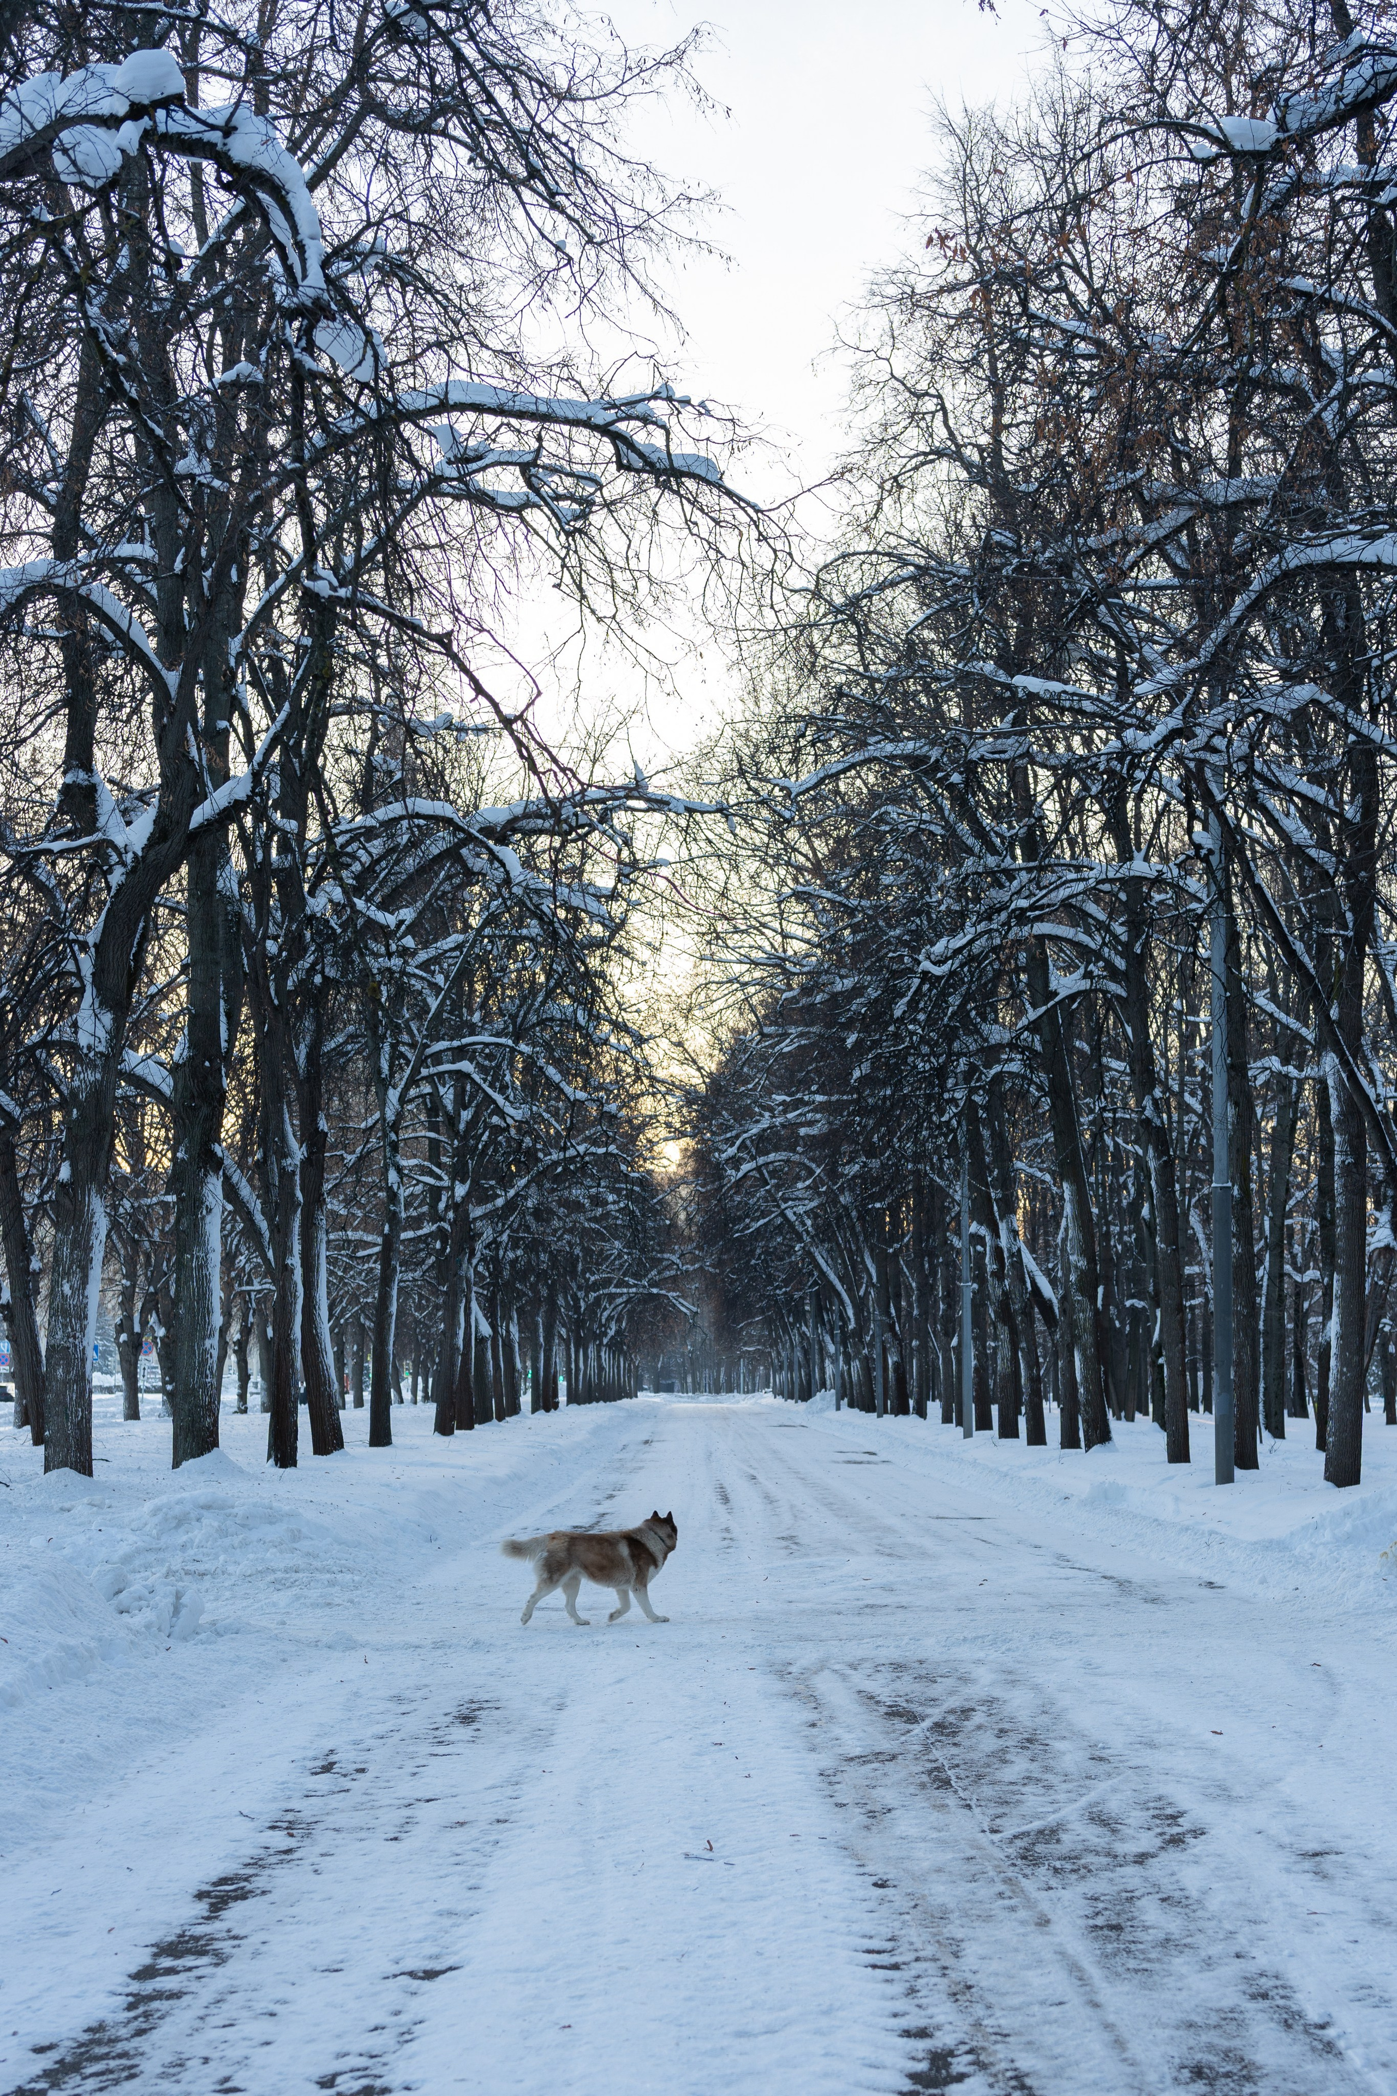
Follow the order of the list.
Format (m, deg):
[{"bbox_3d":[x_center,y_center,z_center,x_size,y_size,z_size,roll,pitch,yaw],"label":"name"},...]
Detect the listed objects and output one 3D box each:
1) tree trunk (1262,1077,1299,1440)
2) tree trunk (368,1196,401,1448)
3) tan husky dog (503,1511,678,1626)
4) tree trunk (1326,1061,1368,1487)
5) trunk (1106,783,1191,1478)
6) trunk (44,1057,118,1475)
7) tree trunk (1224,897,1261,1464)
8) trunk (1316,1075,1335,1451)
[{"bbox_3d":[13.151,4.715,52.585,0.576,8.146,0.526,3,-8,0],"label":"tree trunk"},{"bbox_3d":[-6.331,5.484,47.375,0.506,5.216,0.476,1,-8,0],"label":"tree trunk"},{"bbox_3d":[-0.650,3.106,13.900,1.030,0.680,0.300,2,-8,-10],"label":"tan husky dog"},{"bbox_3d":[8.457,2.914,30.396,0.524,5.524,0.494,3,-8,0],"label":"tree trunk"},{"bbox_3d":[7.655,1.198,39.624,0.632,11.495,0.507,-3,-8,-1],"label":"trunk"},{"bbox_3d":[-8.396,2.940,31.709,0.699,5.691,0.669,1,-8,0],"label":"trunk"},{"bbox_3d":[8.404,2.071,36.129,0.425,8.756,0.400,1,-8,0],"label":"tree trunk"},{"bbox_3d":[12.274,4.167,45.528,0.351,7.351,0.326,3,-8,0],"label":"trunk"}]

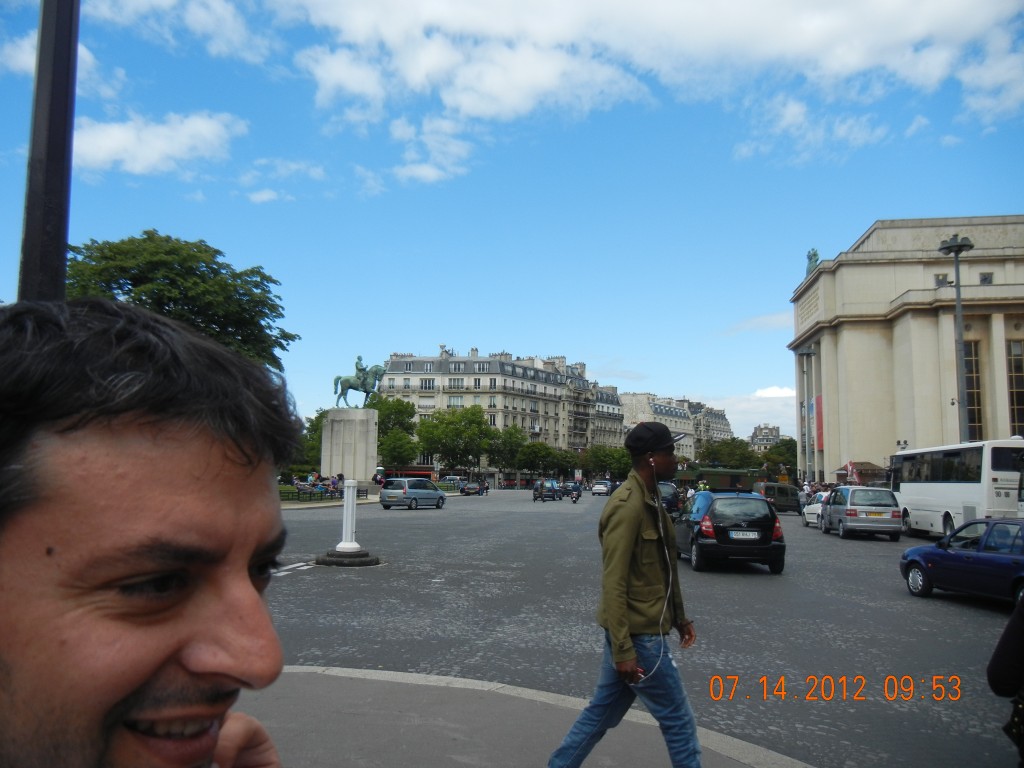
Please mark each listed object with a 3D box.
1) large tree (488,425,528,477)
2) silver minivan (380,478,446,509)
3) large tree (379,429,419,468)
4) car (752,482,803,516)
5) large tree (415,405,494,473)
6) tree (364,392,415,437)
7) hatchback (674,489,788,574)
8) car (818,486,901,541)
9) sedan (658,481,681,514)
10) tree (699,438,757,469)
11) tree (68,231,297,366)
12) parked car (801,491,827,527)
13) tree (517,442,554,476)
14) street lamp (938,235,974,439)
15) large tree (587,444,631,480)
[{"bbox_3d":[-0.566,11.272,136.472,6.175,10.096,6.400,0,-6,0],"label":"large tree"},{"bbox_3d":[-5.473,6.239,50.302,1.850,1.740,4.600,-3,-7,26],"label":"silver minivan"},{"bbox_3d":[-17.053,11.157,131.523,6.395,9.127,6.600,0,-6,0],"label":"large tree"},{"bbox_3d":[15.878,6.797,52.095,4.000,1.820,1.680,4,-7,-28],"label":"car"},{"bbox_3d":[-8.286,9.374,131.335,11.899,12.721,11.000,0,-6,0],"label":"large tree"},{"bbox_3d":[-15.126,7.277,107.829,7.800,12.200,7.800,1,-6,0],"label":"tree"},{"bbox_3d":[4.548,3.079,18.994,1.770,1.590,3.840,1,-6,3],"label":"hatchback"},{"bbox_3d":[12.066,4.447,30.889,1.830,1.710,4.450,0,-6,8],"label":"car"},{"bbox_3d":[6.155,5.156,37.672,1.780,1.620,4.350,0,-6,4],"label":"sedan"},{"bbox_3d":[44.895,16.462,184.464,12.924,10.259,11.500,0,-6,0],"label":"tree"},{"bbox_3d":[-19.542,-0.670,49.341,14.500,15.000,14.500,1,-6,0],"label":"tree"},{"bbox_3d":[13.216,5.272,36.896,1.660,1.440,3.850,0,-6,4],"label":"parked car"},{"bbox_3d":[3.793,12.947,137.416,6.500,7.600,6.500,1,-6,0],"label":"tree"},{"bbox_3d":[21.502,-0.367,42.280,1.700,13.781,1.700,0,-6,0],"label":"street lamp"},{"bbox_3d":[17.338,14.692,157.588,8.367,7.886,8.000,0,-6,0],"label":"large tree"}]

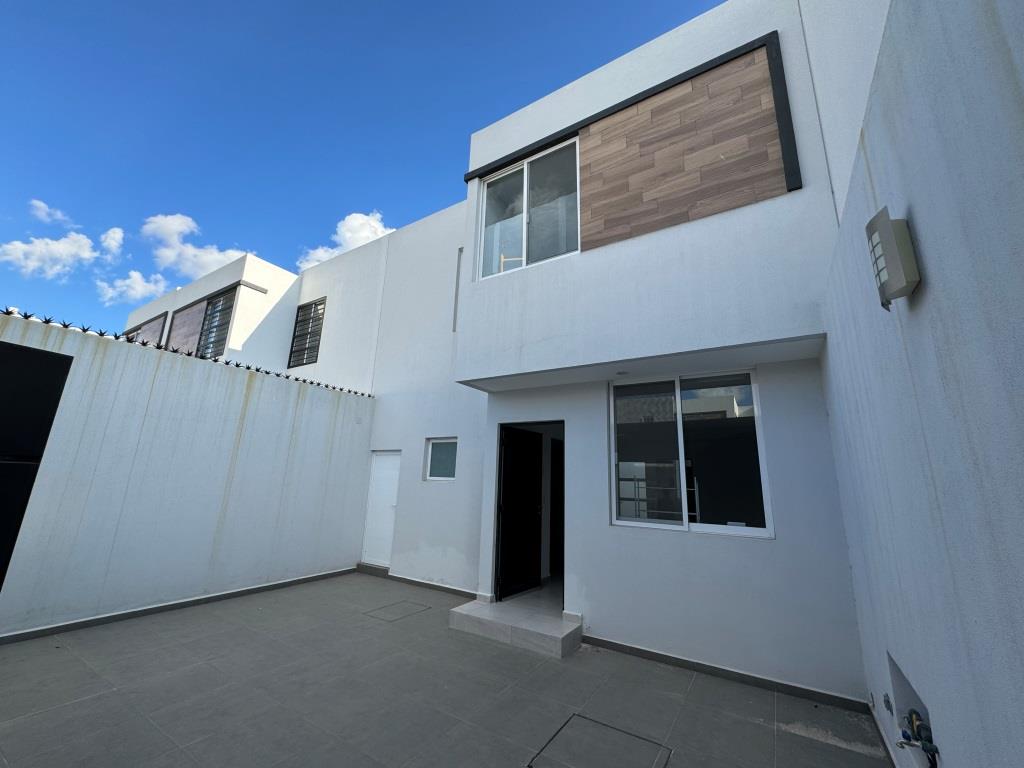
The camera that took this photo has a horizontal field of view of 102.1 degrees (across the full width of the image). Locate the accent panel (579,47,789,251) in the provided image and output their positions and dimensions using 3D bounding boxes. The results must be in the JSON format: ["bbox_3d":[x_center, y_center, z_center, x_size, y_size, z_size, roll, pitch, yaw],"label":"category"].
[{"bbox_3d":[1.517,-2.238,4.051,1.818,1.568,0.049,-6,-15,32],"label":"accent panel"}]

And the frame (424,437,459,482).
[{"bbox_3d":[-1.092,1.199,6.541,0.658,0.669,0.113,-6,-15,32],"label":"frame"}]

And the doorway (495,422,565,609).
[{"bbox_3d":[0.236,1.509,4.915,0.919,2.108,0.138,-6,-15,32],"label":"doorway"}]

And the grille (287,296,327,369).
[{"bbox_3d":[-4.611,-1.142,9.350,1.126,1.526,0.073,-6,-15,32],"label":"grille"}]

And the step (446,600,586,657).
[{"bbox_3d":[0.033,2.558,4.389,1.333,0.175,0.523,-6,-15,32],"label":"step"}]

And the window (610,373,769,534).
[{"bbox_3d":[1.699,0.674,4.140,1.439,1.521,0.097,-6,-15,32],"label":"window"}]

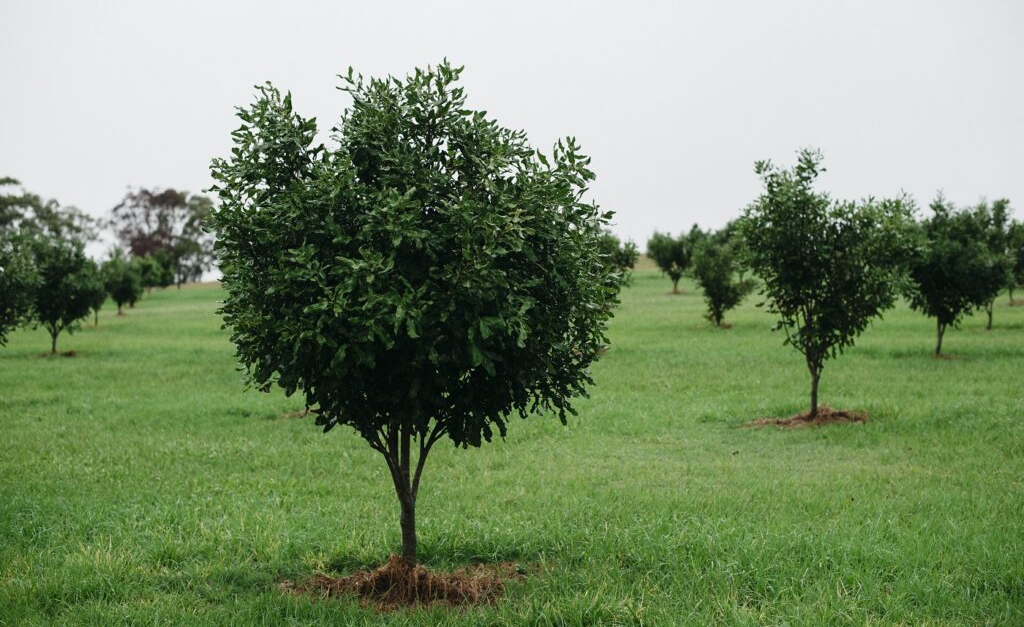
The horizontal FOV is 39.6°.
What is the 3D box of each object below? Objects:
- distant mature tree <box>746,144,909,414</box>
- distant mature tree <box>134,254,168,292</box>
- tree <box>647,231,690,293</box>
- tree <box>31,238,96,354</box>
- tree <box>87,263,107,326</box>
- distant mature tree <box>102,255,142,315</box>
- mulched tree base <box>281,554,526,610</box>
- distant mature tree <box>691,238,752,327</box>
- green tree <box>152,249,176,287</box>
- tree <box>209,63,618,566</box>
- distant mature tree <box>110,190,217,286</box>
[{"bbox_3d":[3.153,-0.300,14.200,1.740,2.670,1.650,0,1,0],"label":"distant mature tree"},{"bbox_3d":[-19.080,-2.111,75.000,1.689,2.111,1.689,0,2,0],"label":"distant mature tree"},{"bbox_3d":[6.318,-2.046,57.000,1.850,2.500,1.800,0,1,0],"label":"tree"},{"bbox_3d":[-8.243,-0.329,26.000,1.281,2.122,1.281,0,2,0],"label":"tree"},{"bbox_3d":[-12.881,-0.681,44.000,0.900,2.100,0.900,0,1,0],"label":"tree"},{"bbox_3d":[-12.335,-0.934,45.000,1.267,1.995,1.267,0,2,0],"label":"distant mature tree"},{"bbox_3d":[-0.565,1.396,7.400,1.260,0.190,1.100,0,1,0],"label":"mulched tree base"},{"bbox_3d":[4.592,-0.687,31.000,1.309,1.985,1.309,0,2,0],"label":"distant mature tree"},{"bbox_3d":[-21.520,-2.849,88.000,1.600,2.500,1.600,0,1,0],"label":"green tree"},{"bbox_3d":[-0.520,0.011,7.500,2.120,2.650,2.000,0,1,0],"label":"tree"},{"bbox_3d":[-27.626,-5.990,112.000,8.670,7.882,7.803,0,2,0],"label":"distant mature tree"}]

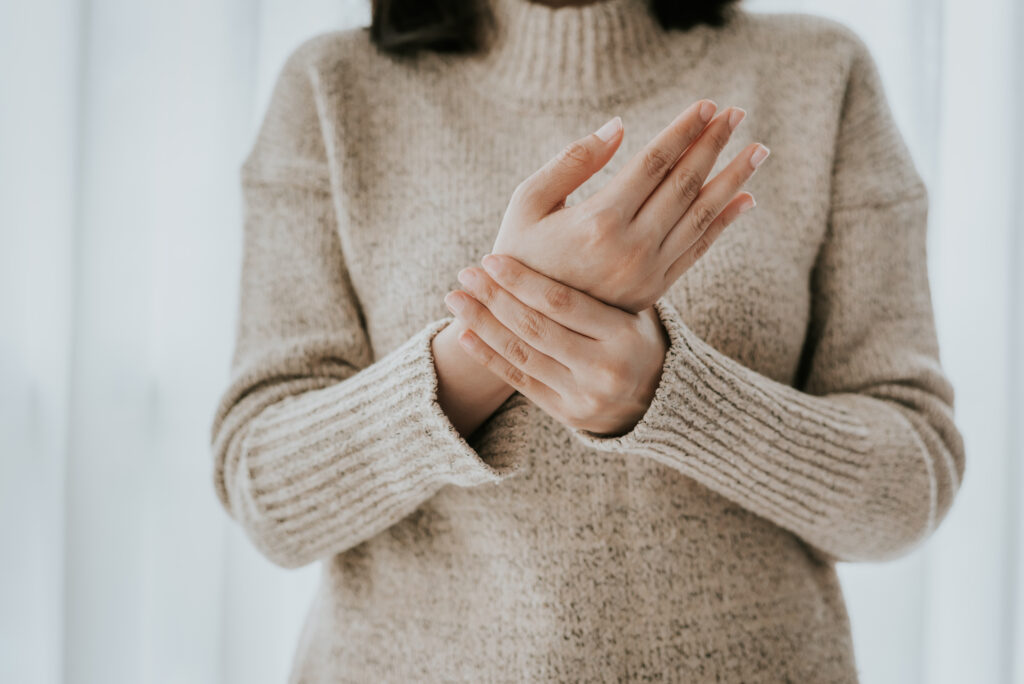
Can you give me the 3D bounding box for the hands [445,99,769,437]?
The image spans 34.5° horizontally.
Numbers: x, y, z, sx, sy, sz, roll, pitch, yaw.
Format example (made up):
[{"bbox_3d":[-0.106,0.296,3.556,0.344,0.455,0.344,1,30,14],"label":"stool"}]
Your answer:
[{"bbox_3d":[0.054,-0.043,0.955,0.190,0.195,0.120,1,0,0],"label":"hands"}]

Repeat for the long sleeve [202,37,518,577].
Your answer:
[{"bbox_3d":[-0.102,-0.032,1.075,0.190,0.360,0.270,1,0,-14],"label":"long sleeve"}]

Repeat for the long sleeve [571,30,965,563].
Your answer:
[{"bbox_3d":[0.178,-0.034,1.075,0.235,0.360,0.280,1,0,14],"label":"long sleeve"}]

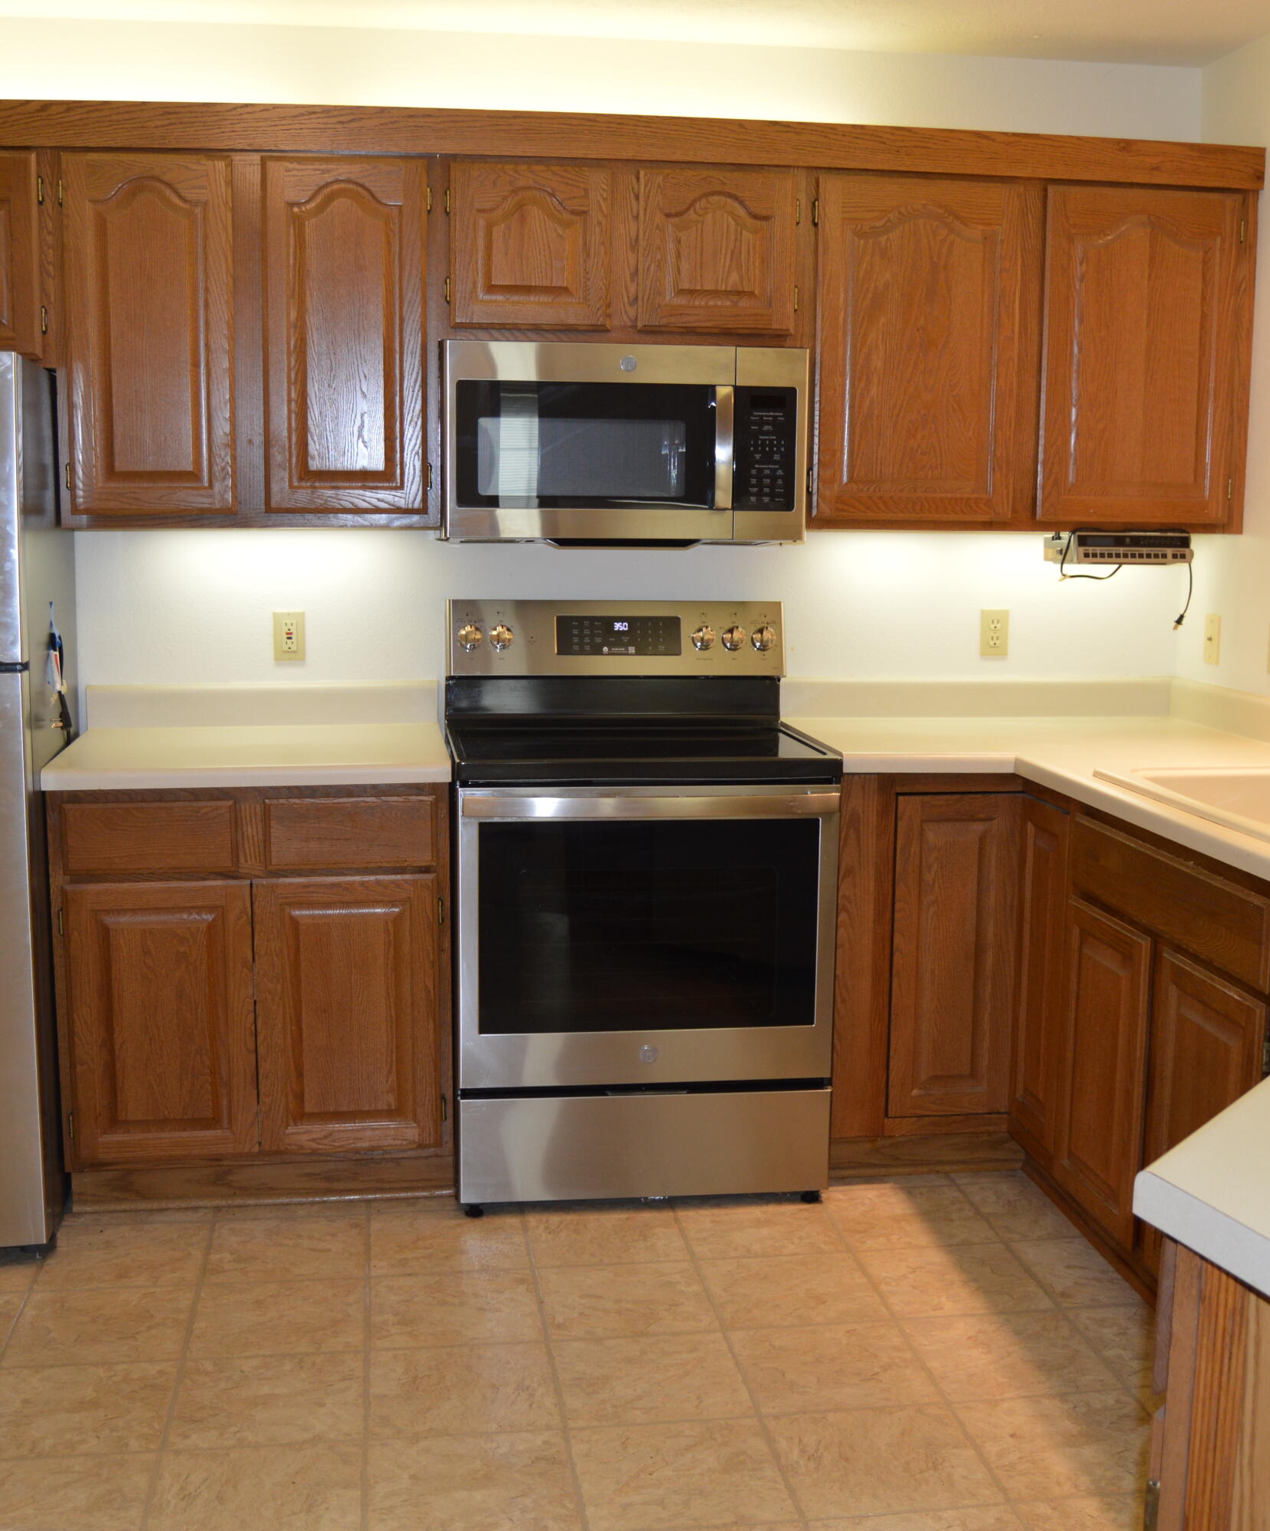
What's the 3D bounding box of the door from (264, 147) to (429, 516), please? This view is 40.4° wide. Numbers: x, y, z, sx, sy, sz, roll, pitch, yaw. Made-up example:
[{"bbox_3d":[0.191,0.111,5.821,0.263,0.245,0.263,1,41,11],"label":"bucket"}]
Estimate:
[{"bbox_3d":[-0.587,-0.868,3.514,0.331,0.708,0.022,-1,8,-8],"label":"door"}]

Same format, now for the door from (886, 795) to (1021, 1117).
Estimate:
[{"bbox_3d":[0.657,0.394,3.569,0.263,0.679,0.022,-1,8,-8],"label":"door"}]

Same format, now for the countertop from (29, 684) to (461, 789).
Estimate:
[{"bbox_3d":[-0.785,-0.074,3.632,0.775,0.142,0.641,-1,8,-7],"label":"countertop"}]

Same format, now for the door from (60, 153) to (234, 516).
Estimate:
[{"bbox_3d":[-0.969,-0.860,3.464,0.333,0.708,0.022,-1,8,-8],"label":"door"}]

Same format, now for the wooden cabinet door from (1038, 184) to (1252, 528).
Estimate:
[{"bbox_3d":[1.092,-0.884,3.741,0.443,0.708,0.022,-1,8,-8],"label":"wooden cabinet door"}]

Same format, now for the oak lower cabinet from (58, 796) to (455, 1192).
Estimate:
[{"bbox_3d":[-0.785,0.430,3.714,0.766,0.879,0.618,-1,8,-7],"label":"oak lower cabinet"}]

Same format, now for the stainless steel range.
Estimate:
[{"bbox_3d":[-0.007,0.268,3.710,0.758,1.212,0.715,-1,8,-7],"label":"stainless steel range"}]

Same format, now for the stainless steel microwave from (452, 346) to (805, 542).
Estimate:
[{"bbox_3d":[-0.031,-0.691,3.764,0.755,0.406,0.400,-1,8,-7],"label":"stainless steel microwave"}]

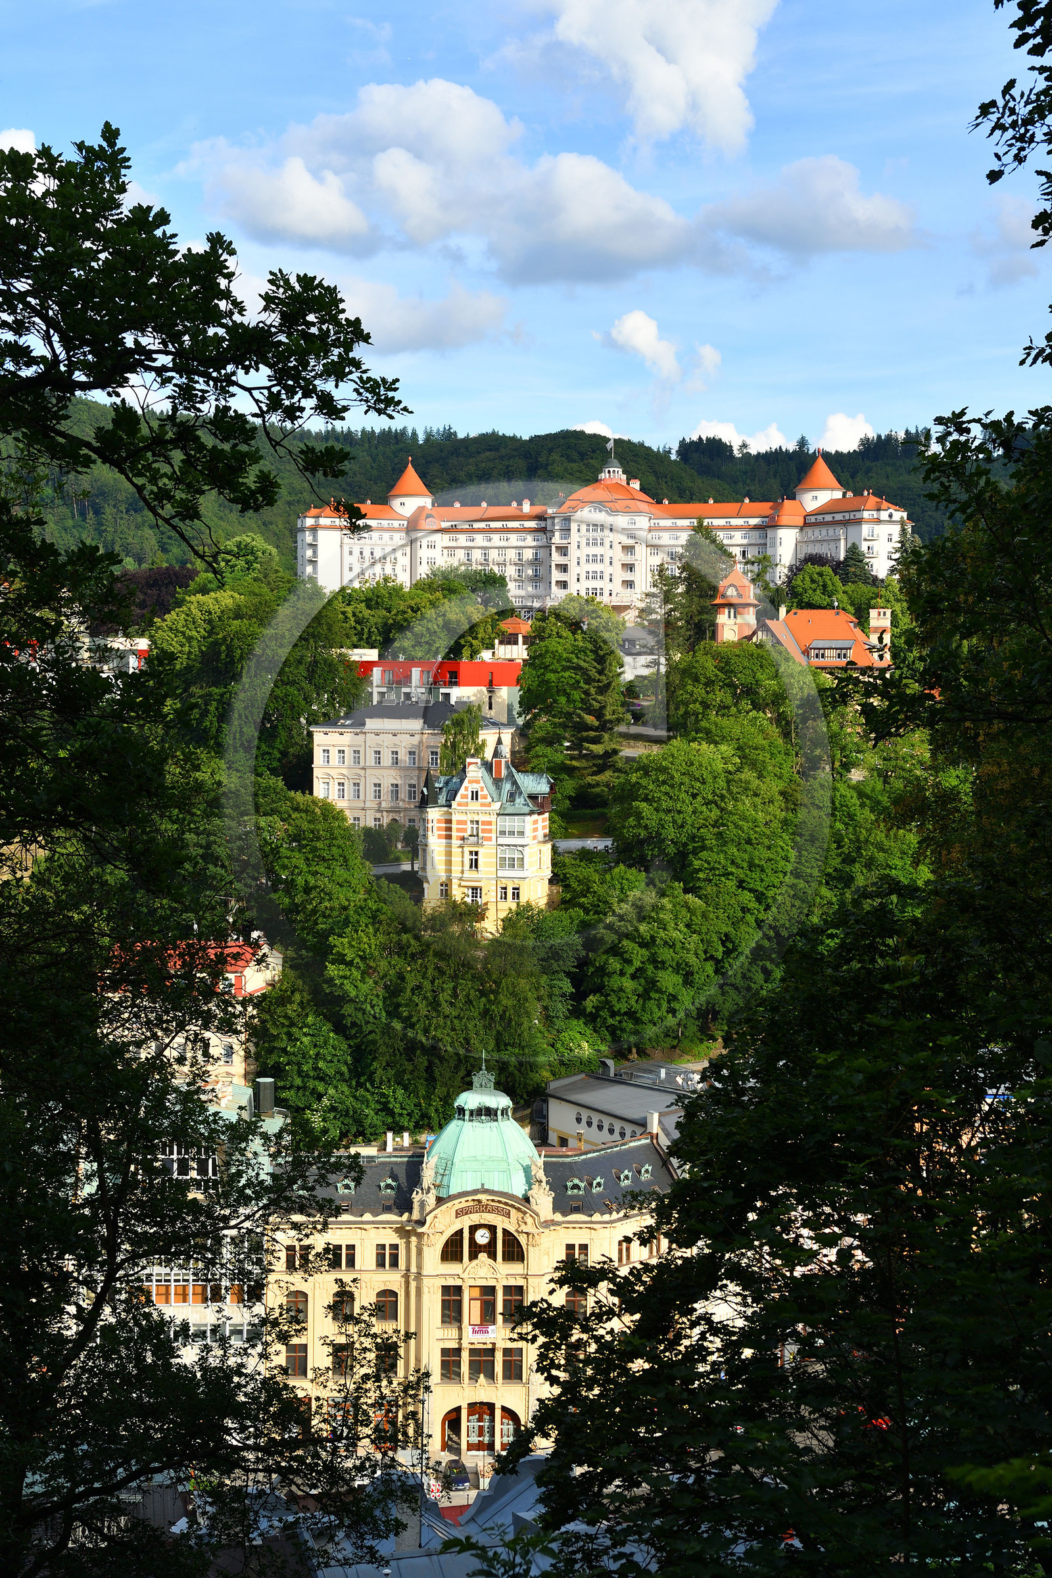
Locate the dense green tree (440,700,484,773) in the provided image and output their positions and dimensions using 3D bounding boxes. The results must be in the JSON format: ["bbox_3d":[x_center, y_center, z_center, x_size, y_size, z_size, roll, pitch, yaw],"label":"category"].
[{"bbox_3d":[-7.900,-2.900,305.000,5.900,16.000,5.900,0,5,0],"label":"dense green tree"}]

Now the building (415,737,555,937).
[{"bbox_3d":[-4.900,5.130,300.940,16.200,23.630,15.000,0,5,0],"label":"building"}]

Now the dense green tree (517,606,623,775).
[{"bbox_3d":[6.490,-12.350,340.140,14.700,24.950,14.000,0,5,0],"label":"dense green tree"}]

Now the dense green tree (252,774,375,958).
[{"bbox_3d":[-25.030,9.170,288.740,14.070,20.570,13.500,0,5,0],"label":"dense green tree"}]

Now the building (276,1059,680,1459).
[{"bbox_3d":[-4.470,39.080,212.440,34.500,32.010,17.000,0,5,0],"label":"building"}]

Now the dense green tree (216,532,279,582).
[{"bbox_3d":[-56.700,-44.500,500.000,13.000,15.500,13.000,0,5,0],"label":"dense green tree"}]

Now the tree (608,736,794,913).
[{"bbox_3d":[21.650,4.600,303.410,22.870,22.200,19.000,0,5,0],"label":"tree"}]

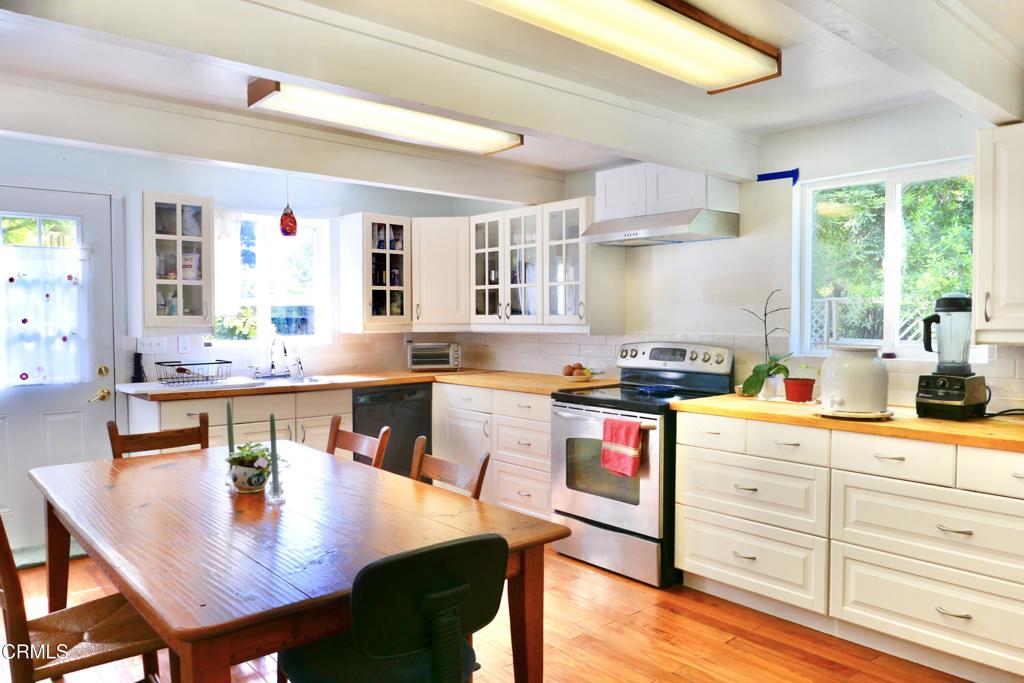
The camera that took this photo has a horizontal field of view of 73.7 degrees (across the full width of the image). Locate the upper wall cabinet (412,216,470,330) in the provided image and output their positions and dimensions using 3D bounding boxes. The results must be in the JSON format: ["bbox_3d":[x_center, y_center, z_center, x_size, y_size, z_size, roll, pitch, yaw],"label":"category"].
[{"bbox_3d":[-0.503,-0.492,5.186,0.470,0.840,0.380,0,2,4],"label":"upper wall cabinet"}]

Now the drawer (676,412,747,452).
[{"bbox_3d":[1.098,0.439,3.413,0.400,0.152,0.375,-2,2,-42],"label":"drawer"}]

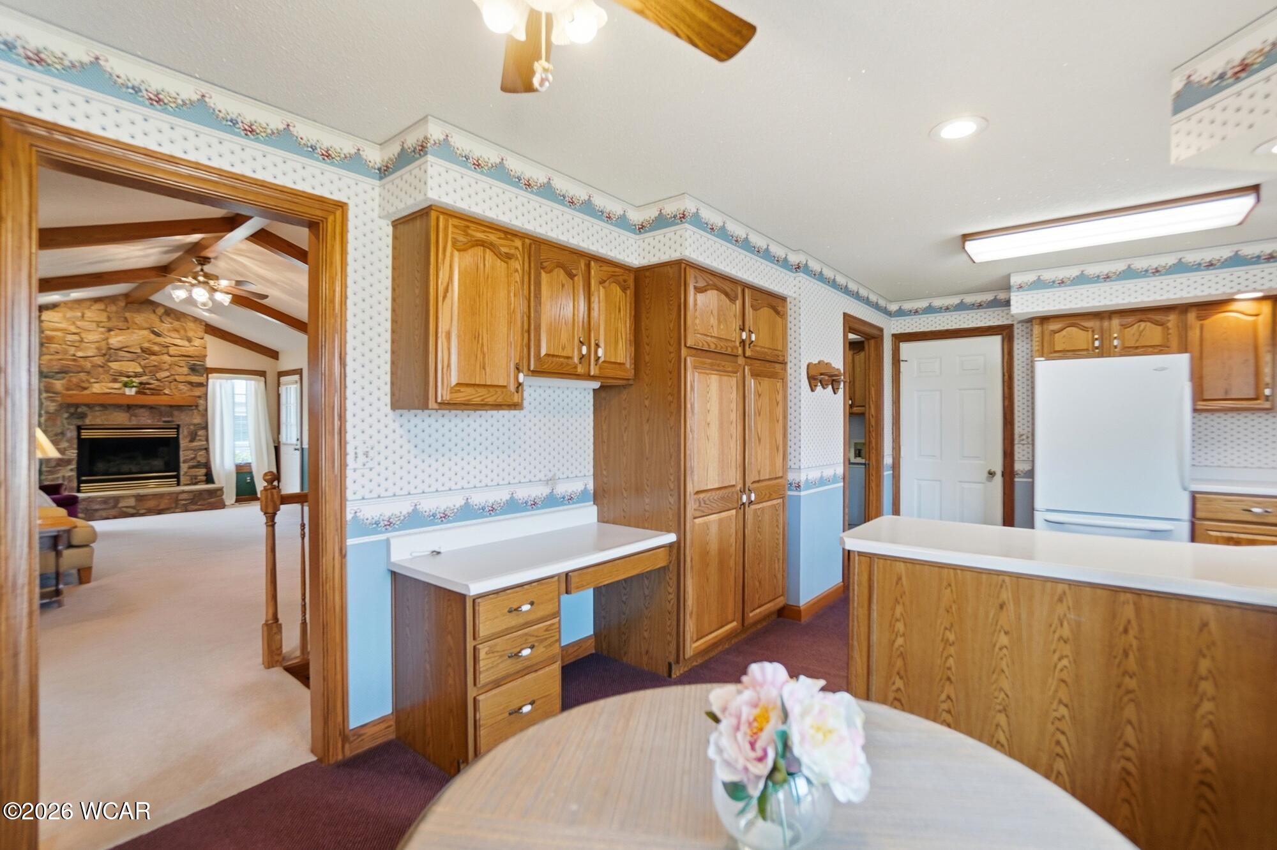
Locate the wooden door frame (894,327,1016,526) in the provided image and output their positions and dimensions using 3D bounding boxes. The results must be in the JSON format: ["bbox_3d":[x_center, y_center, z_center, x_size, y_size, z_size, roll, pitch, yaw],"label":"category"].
[{"bbox_3d":[2.692,0.235,4.594,0.915,2.109,0.100,0,0,40],"label":"wooden door frame"}]

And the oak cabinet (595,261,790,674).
[{"bbox_3d":[0.370,0.223,3.300,0.600,2.134,1.150,0,0,41],"label":"oak cabinet"}]

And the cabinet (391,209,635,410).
[{"bbox_3d":[-0.520,-0.450,2.545,0.325,0.770,1.164,0,0,40],"label":"cabinet"}]

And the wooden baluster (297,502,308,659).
[{"bbox_3d":[-1.839,0.856,2.925,0.034,0.861,0.034,0,0,40],"label":"wooden baluster"}]

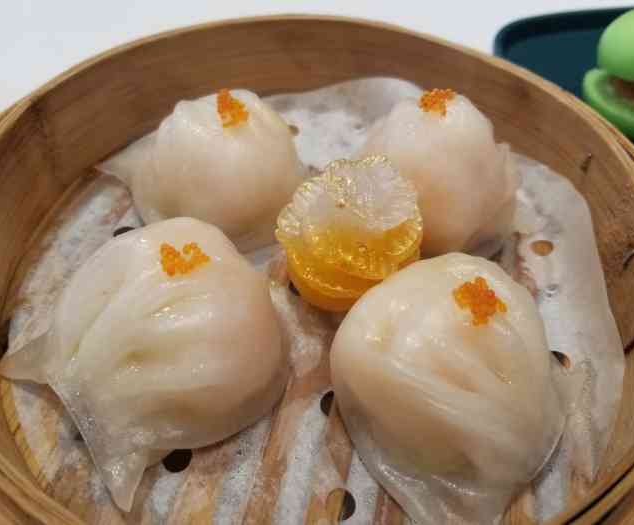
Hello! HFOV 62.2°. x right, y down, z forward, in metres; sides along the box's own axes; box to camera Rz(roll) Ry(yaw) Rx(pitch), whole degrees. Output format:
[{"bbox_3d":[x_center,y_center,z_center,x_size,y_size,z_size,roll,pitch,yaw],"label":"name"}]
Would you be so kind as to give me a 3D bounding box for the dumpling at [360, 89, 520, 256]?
[{"bbox_3d":[0.038,-0.030,0.150,0.048,0.033,0.045,18,53,10],"label":"dumpling"}]

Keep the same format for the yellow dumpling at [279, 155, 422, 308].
[{"bbox_3d":[0.008,-0.008,0.138,0.036,0.021,0.037,2,52,-3],"label":"yellow dumpling"}]

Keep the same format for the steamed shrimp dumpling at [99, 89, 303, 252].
[{"bbox_3d":[-0.030,-0.031,0.146,0.051,0.033,0.053,-27,59,-23],"label":"steamed shrimp dumpling"}]

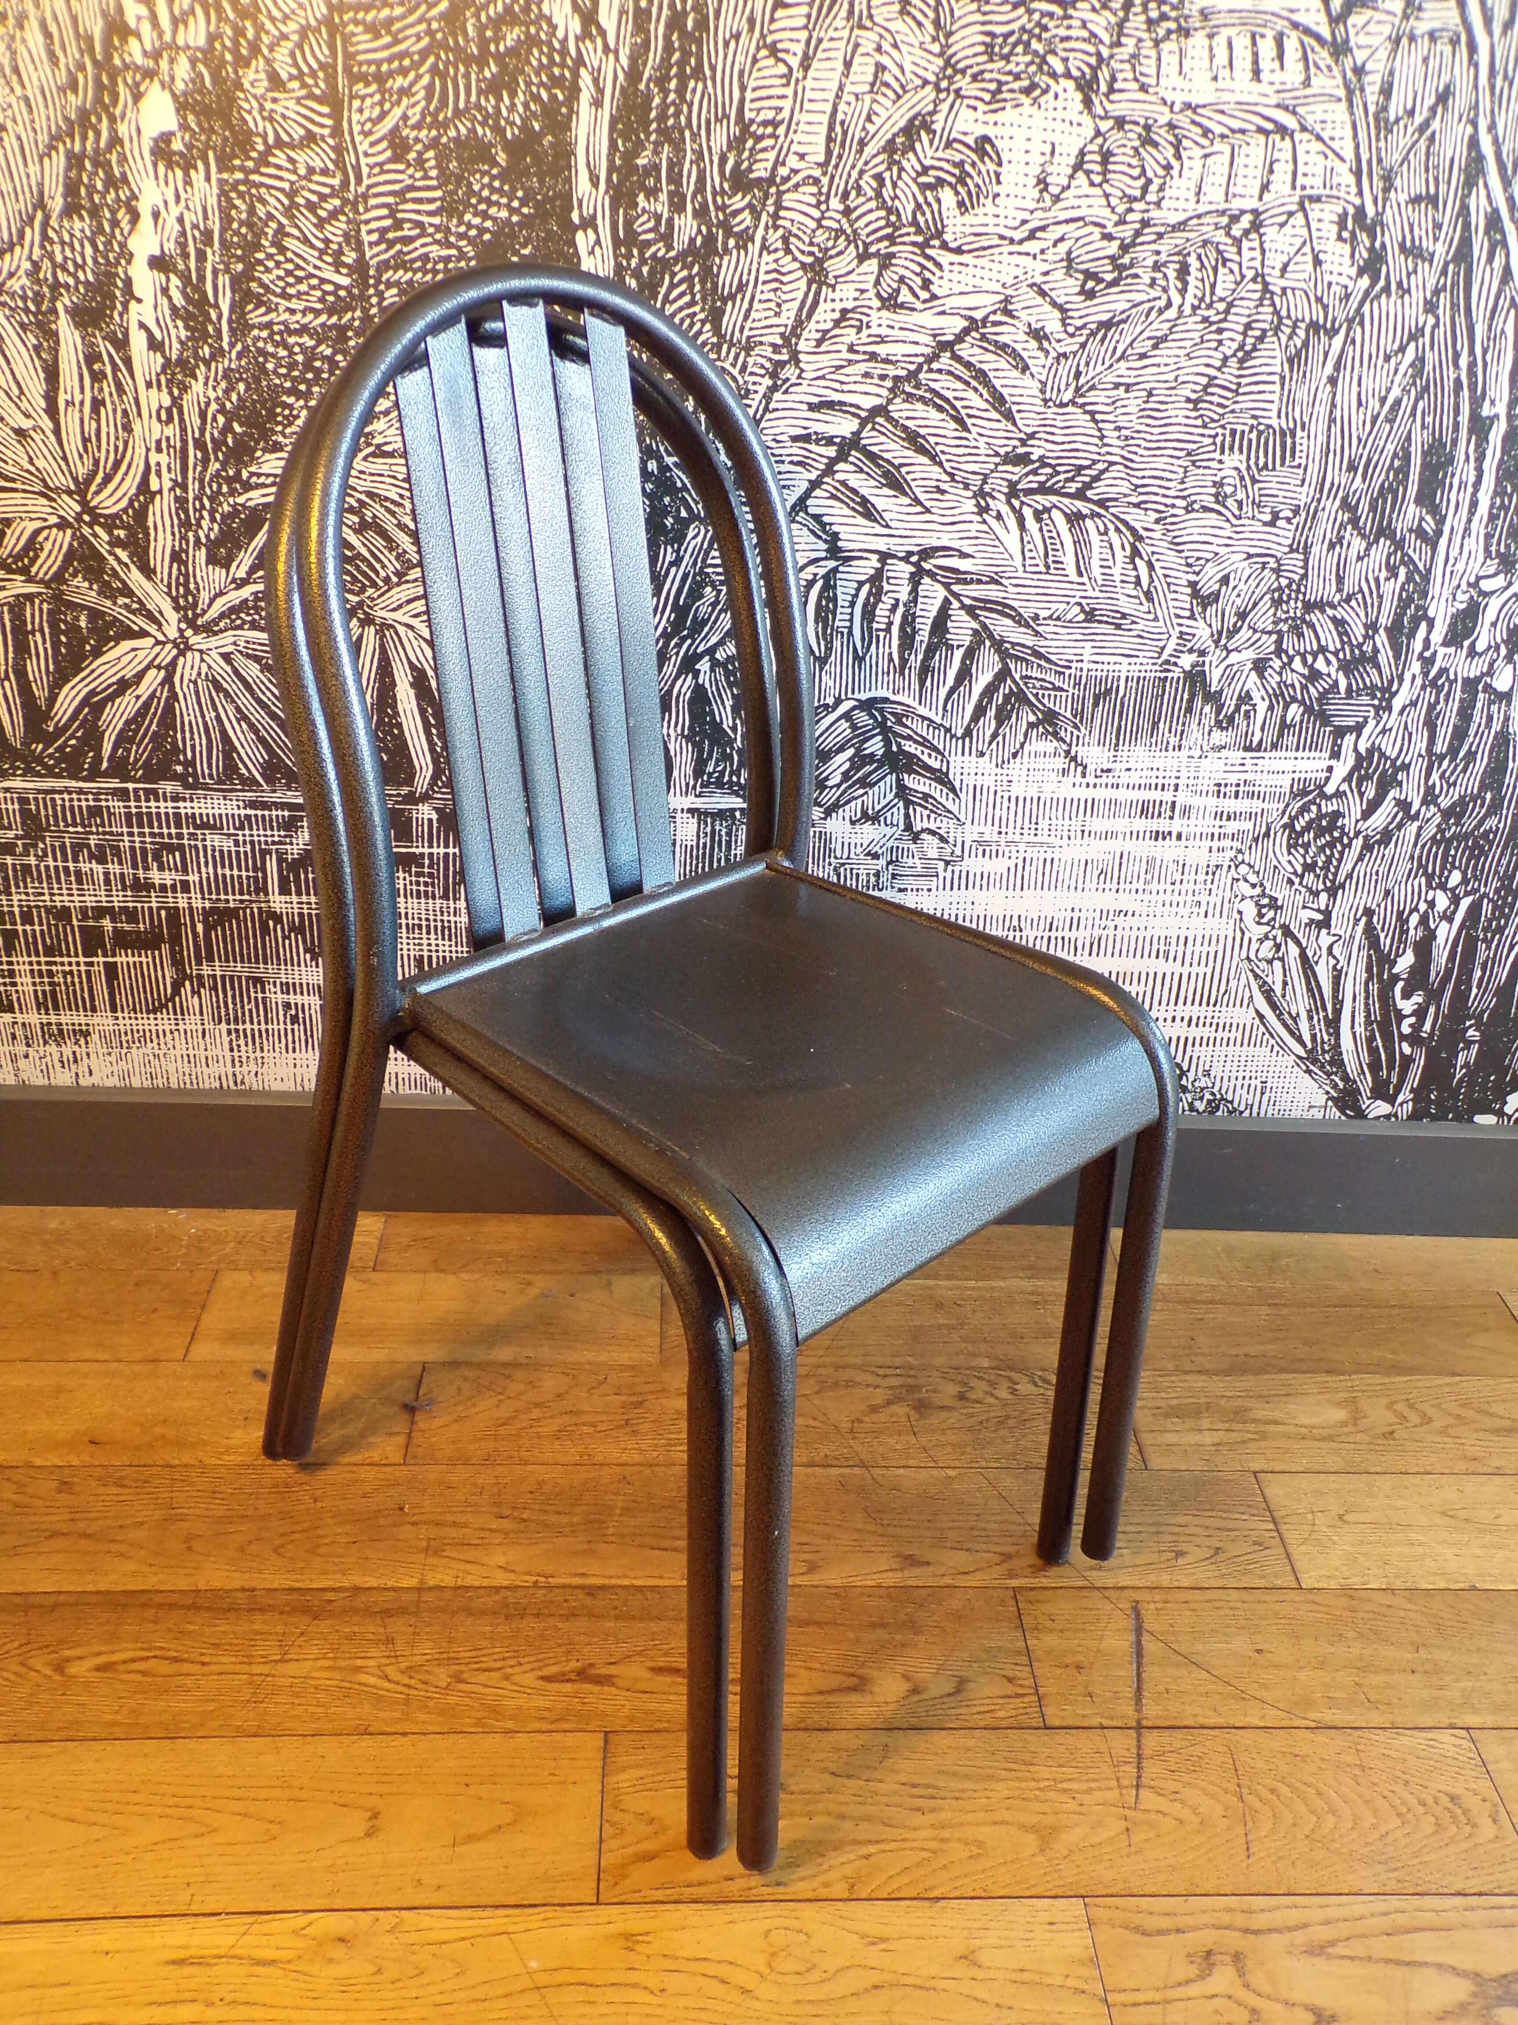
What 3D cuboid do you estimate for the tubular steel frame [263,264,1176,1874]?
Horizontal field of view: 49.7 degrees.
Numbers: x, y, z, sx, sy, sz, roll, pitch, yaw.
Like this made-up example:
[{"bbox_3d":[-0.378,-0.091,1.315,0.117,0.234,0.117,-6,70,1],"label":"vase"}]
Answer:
[{"bbox_3d":[-0.022,0.014,1.067,0.438,0.859,0.532,-23,41,-39],"label":"tubular steel frame"}]

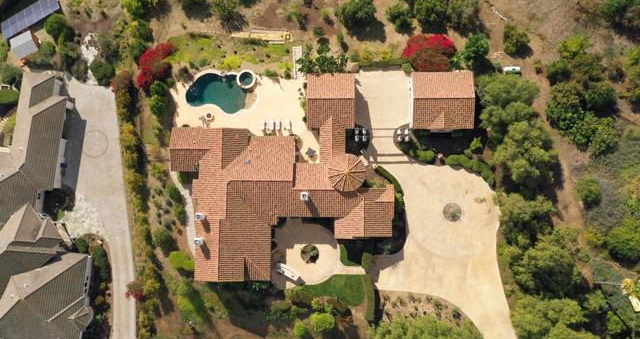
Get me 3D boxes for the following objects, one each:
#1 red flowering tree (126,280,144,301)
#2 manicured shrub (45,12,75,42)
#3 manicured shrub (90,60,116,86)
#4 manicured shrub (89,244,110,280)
[{"bbox_3d":[-27.621,18.140,74.366,2.640,2.800,3.050,0,84,1],"label":"red flowering tree"},{"bbox_3d":[-38.908,-21.310,73.941,3.560,2.700,3.710,-1,88,0],"label":"manicured shrub"},{"bbox_3d":[-34.115,-15.219,78.122,3.580,2.800,4.440,0,84,1],"label":"manicured shrub"},{"bbox_3d":[-36.045,15.203,81.391,2.780,2.200,5.720,-12,86,0],"label":"manicured shrub"}]

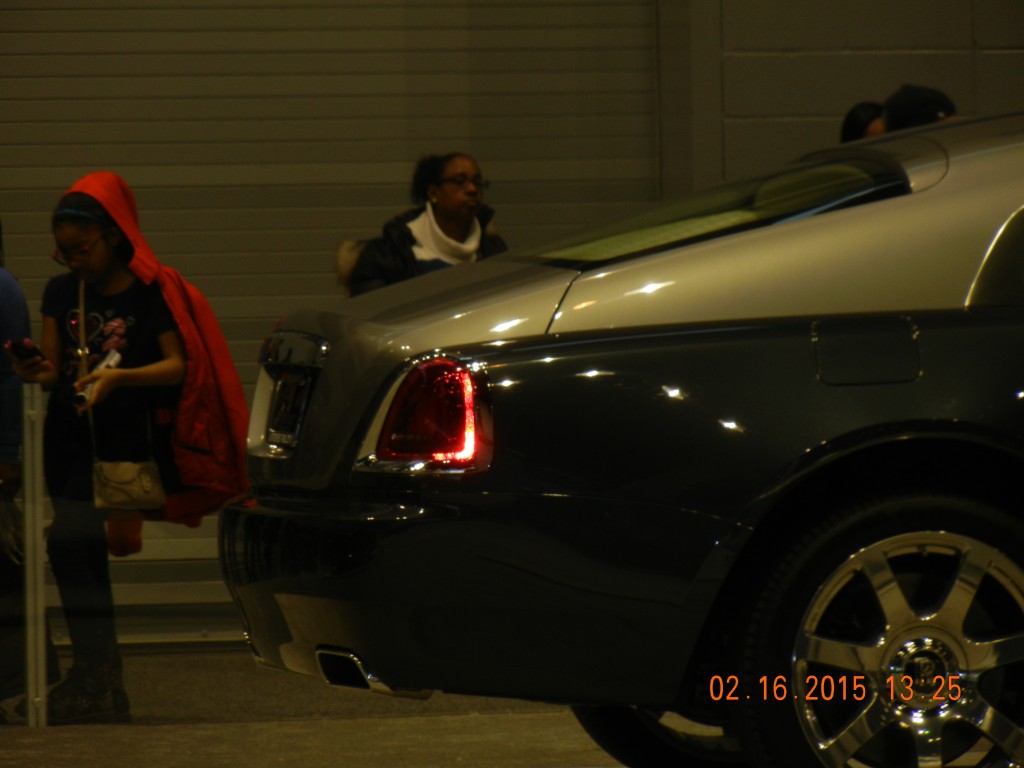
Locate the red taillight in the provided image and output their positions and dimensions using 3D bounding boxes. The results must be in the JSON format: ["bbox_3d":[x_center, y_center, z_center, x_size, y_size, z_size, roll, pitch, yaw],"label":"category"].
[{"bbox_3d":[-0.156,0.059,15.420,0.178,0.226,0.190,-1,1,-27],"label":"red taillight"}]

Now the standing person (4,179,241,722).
[{"bbox_3d":[-1.002,0.165,20.250,0.470,1.435,0.420,0,1,36],"label":"standing person"}]

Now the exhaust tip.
[{"bbox_3d":[-0.278,0.583,15.540,0.210,0.098,0.155,-1,1,-16],"label":"exhaust tip"}]

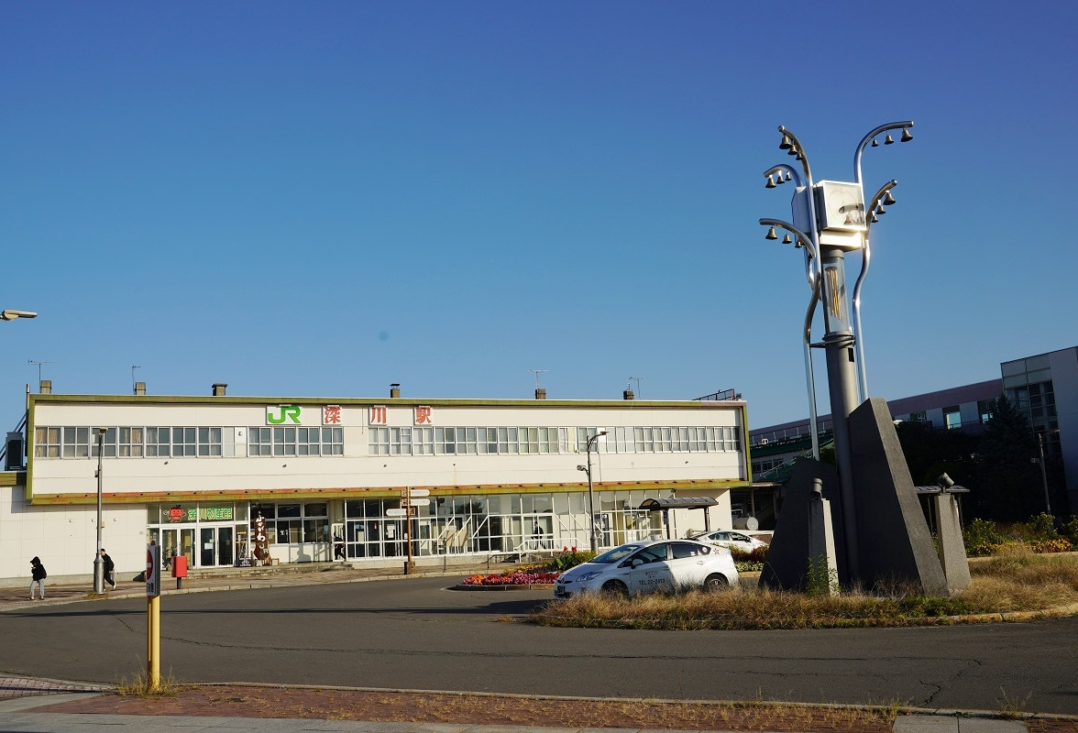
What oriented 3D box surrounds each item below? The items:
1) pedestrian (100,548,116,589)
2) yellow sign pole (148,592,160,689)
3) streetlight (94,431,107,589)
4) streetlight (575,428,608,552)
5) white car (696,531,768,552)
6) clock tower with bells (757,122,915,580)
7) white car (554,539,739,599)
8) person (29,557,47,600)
[{"bbox_3d":[-17.352,8.177,42.937,0.750,1.683,0.520,0,-10,-15],"label":"pedestrian"},{"bbox_3d":[-4.415,3.159,12.288,0.145,1.081,0.145,3,-11,-30],"label":"yellow sign pole"},{"bbox_3d":[-17.136,5.615,41.721,0.460,6.359,1.400,-1,-9,-8],"label":"streetlight"},{"bbox_3d":[2.604,6.274,50.347,1.600,6.359,0.450,0,-10,-15],"label":"streetlight"},{"bbox_3d":[9.239,8.981,53.421,4.460,1.490,1.750,2,-10,-27],"label":"white car"},{"bbox_3d":[6.369,-0.312,22.757,3.200,10.022,3.200,3,-11,-30],"label":"clock tower with bells"},{"bbox_3d":[2.492,4.844,25.128,4.460,1.490,1.760,2,-10,-26],"label":"white car"},{"bbox_3d":[-18.865,7.979,40.327,0.580,1.569,0.520,0,-10,-15],"label":"person"}]

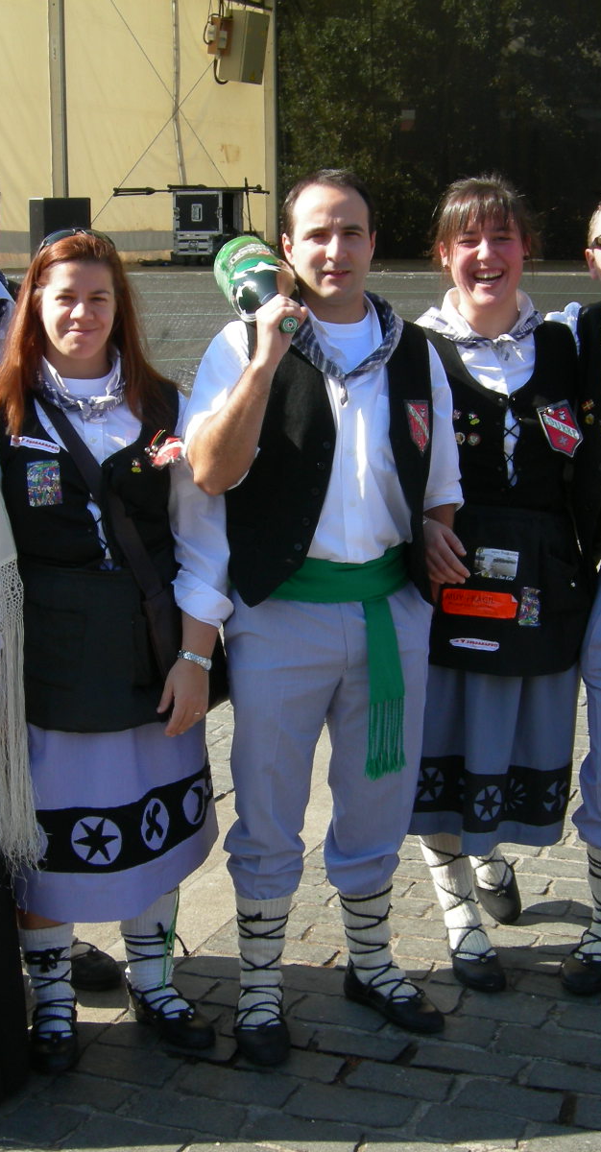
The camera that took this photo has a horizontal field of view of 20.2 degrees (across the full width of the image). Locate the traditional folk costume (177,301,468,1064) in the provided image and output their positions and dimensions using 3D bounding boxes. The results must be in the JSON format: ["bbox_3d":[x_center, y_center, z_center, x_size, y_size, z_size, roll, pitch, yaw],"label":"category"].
[{"bbox_3d":[0.044,0.195,3.380,0.540,1.480,0.400,-5,12,-23],"label":"traditional folk costume"}]

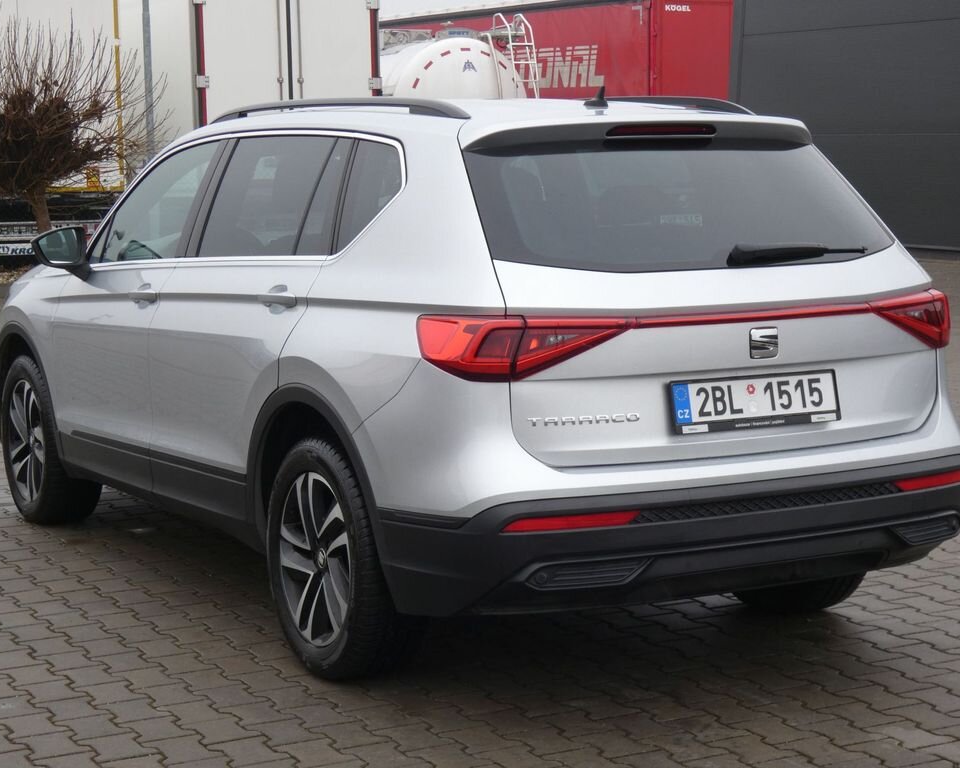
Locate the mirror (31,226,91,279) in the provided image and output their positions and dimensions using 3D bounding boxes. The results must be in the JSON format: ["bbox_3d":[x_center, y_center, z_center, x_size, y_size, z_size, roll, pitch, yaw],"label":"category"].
[{"bbox_3d":[-1.531,-0.475,7.087,0.190,0.198,0.150,-4,8,-29],"label":"mirror"}]

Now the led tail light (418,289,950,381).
[{"bbox_3d":[0.665,-0.136,5.191,1.720,0.173,0.300,-4,8,-29],"label":"led tail light"}]

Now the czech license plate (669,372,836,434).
[{"bbox_3d":[0.724,0.048,5.114,0.532,0.135,0.022,-4,-4,-29],"label":"czech license plate"}]

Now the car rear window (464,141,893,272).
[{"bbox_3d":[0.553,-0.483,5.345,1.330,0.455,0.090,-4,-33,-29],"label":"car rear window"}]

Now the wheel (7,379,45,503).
[{"bbox_3d":[-1.760,0.225,7.945,0.173,0.490,0.490,-4,8,-29],"label":"wheel"}]

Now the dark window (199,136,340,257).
[{"bbox_3d":[-0.648,-0.561,5.939,0.050,0.402,0.786,19,-4,-30],"label":"dark window"}]

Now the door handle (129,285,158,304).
[{"bbox_3d":[-1.137,-0.299,6.530,0.055,0.046,0.225,-4,8,-29],"label":"door handle"}]

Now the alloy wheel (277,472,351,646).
[{"bbox_3d":[-0.393,0.487,5.527,0.175,0.490,0.490,-4,8,-29],"label":"alloy wheel"}]

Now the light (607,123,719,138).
[{"bbox_3d":[0.501,-0.703,5.406,0.370,0.041,0.050,-4,8,-29],"label":"light"}]

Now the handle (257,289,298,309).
[{"bbox_3d":[-0.585,-0.244,5.544,0.055,0.046,0.225,-4,8,-29],"label":"handle"}]

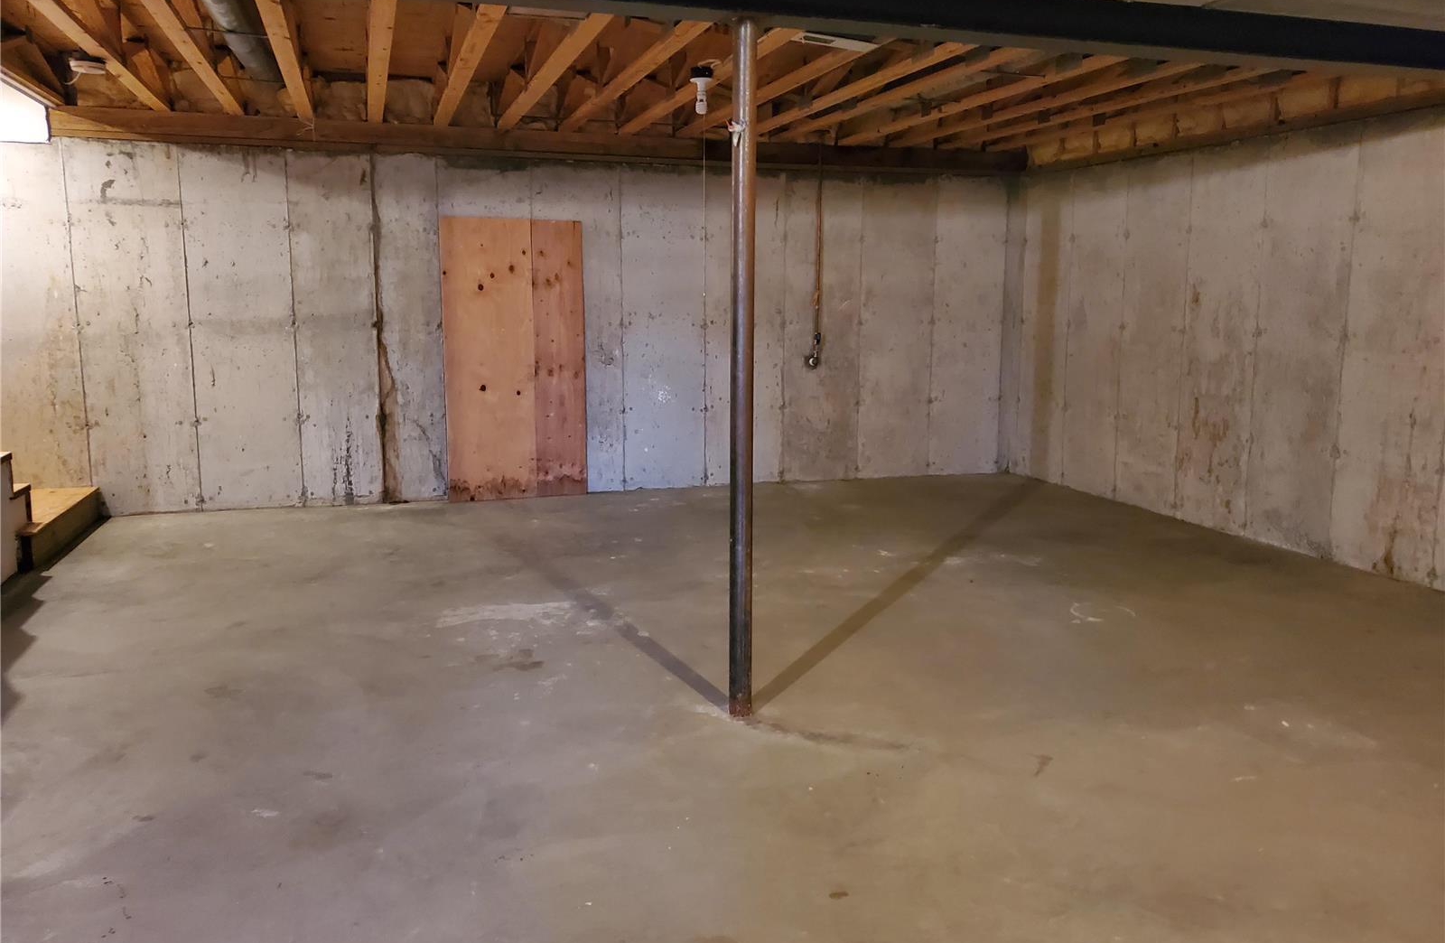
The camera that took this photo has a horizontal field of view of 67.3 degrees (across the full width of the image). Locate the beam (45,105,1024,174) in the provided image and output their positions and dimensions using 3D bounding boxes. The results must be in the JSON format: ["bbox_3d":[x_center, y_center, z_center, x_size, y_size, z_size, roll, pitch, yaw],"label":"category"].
[{"bbox_3d":[-0.840,-2.192,7.369,6.540,0.178,0.100,-3,10,-18],"label":"beam"}]

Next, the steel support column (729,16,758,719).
[{"bbox_3d":[0.062,-0.270,3.401,0.076,2.180,0.076,0,9,0],"label":"steel support column"}]

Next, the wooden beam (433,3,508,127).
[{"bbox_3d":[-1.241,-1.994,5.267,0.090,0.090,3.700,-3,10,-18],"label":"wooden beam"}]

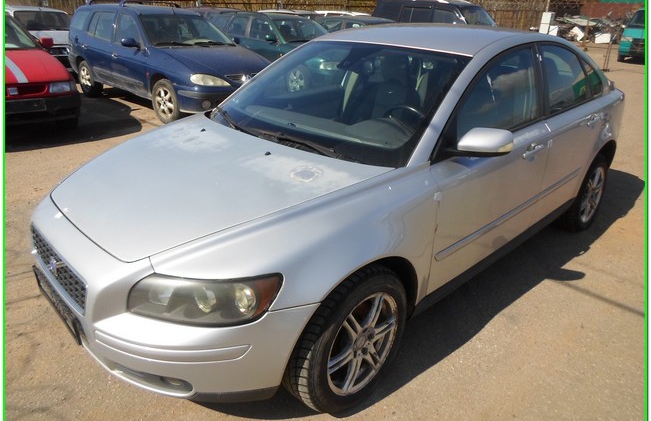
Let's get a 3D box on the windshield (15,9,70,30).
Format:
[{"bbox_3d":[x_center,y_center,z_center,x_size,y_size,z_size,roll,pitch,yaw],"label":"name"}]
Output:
[{"bbox_3d":[-6.565,-4.401,10.996,1.400,0.160,0.828,-10,54,-27],"label":"windshield"}]

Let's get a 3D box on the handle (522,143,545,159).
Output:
[{"bbox_3d":[1.087,-0.300,2.456,0.205,0.052,0.055,-19,31,-41],"label":"handle"}]

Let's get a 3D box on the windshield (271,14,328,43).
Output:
[{"bbox_3d":[-0.357,-3.483,9.174,1.400,0.160,0.845,-20,59,-41],"label":"windshield"}]

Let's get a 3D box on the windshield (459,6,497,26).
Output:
[{"bbox_3d":[4.148,-5.232,12.786,1.470,0.170,0.845,-21,72,-42],"label":"windshield"}]

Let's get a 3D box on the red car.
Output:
[{"bbox_3d":[-4.851,-1.935,6.222,3.920,1.410,1.680,20,29,36],"label":"red car"}]

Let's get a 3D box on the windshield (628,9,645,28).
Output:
[{"bbox_3d":[11.762,-6.720,16.805,1.520,0.180,0.969,18,72,33],"label":"windshield"}]

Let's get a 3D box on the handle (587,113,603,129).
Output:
[{"bbox_3d":[1.744,-0.575,3.047,0.205,0.052,0.055,-19,31,-41],"label":"handle"}]

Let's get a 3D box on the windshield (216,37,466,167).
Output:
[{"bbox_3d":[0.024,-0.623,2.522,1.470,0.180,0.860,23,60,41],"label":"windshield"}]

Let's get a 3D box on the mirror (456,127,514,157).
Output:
[{"bbox_3d":[0.686,-0.288,2.018,0.125,0.140,0.225,-19,31,-41],"label":"mirror"}]

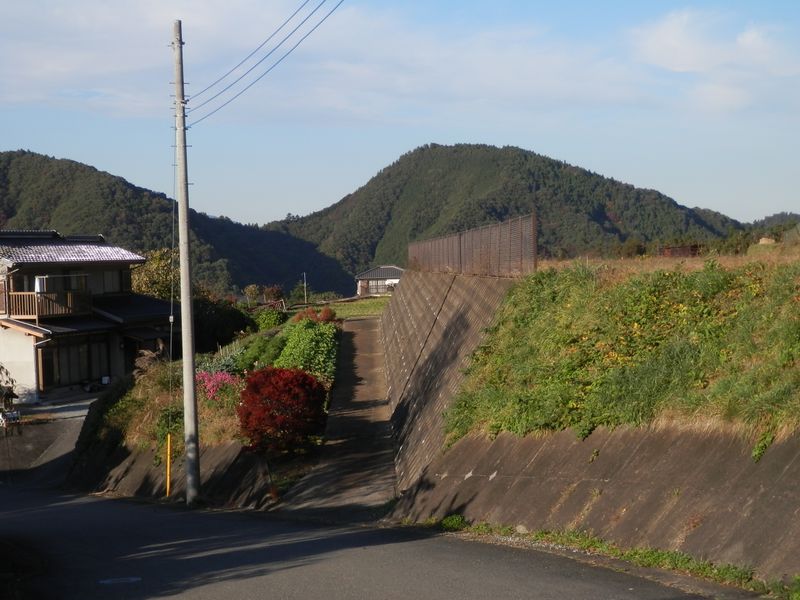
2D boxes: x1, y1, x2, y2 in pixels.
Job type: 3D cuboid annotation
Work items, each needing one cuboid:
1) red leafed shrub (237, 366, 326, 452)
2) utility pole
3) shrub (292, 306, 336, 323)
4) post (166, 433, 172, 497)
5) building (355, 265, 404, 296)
[{"bbox_3d":[-3.166,2.938,37.200,2.350,2.250,2.250,-1,2,0],"label":"red leafed shrub"},{"bbox_3d":[-5.275,-0.880,34.200,0.360,12.000,0.360,-1,2,0],"label":"utility pole"},{"bbox_3d":[-4.106,0.809,66.015,2.100,1.000,1.700,-1,2,0],"label":"shrub"},{"bbox_3d":[-5.885,4.200,35.400,0.090,1.650,0.090,2,6,0],"label":"post"},{"bbox_3d":[-1.439,-2.535,190.000,9.000,4.200,7.000,-1,2,-5],"label":"building"}]

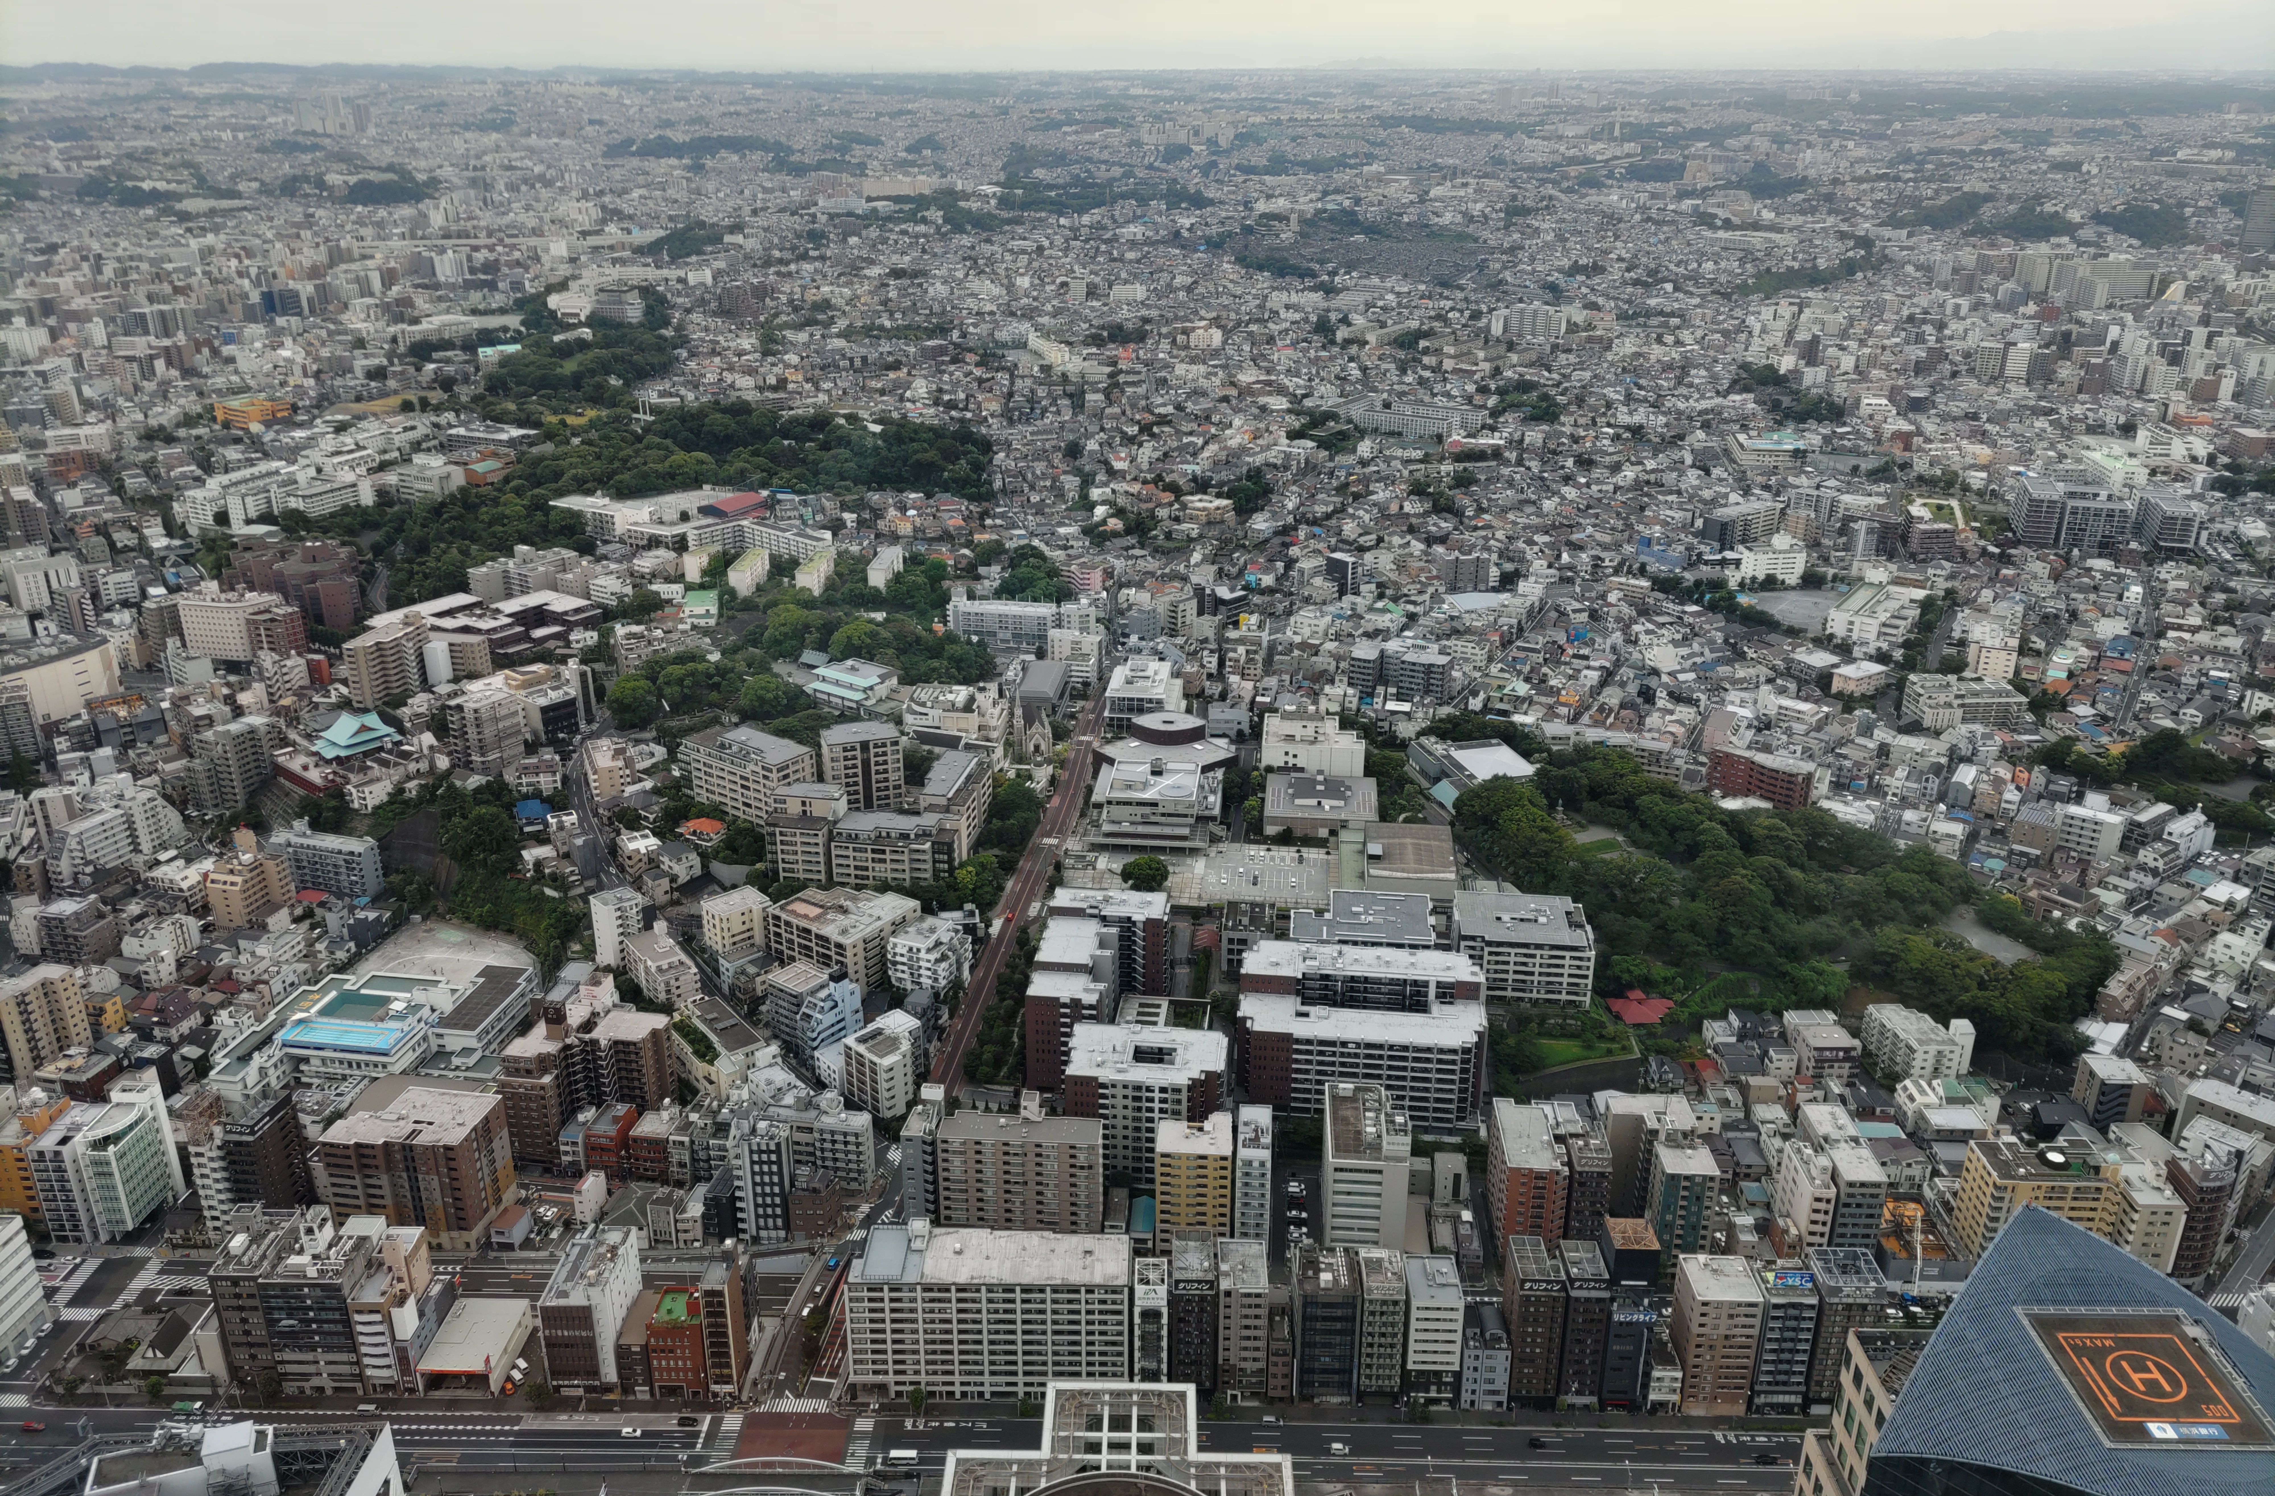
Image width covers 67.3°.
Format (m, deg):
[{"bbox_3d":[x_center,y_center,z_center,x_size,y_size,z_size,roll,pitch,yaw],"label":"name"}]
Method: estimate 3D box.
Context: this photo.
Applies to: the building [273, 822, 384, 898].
[{"bbox_3d":[-277.690,39.250,590.420,35.500,19.000,9.000,7,23,16],"label":"building"}]

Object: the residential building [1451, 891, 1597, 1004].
[{"bbox_3d":[115.200,61.040,515.040,37.590,20.500,32.200,2,22,4],"label":"residential building"}]

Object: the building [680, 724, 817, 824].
[{"bbox_3d":[-137.240,10.460,609.370,47.000,26.000,18.800,15,26,33],"label":"building"}]

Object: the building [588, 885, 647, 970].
[{"bbox_3d":[-158.980,56.120,525.690,10.200,23.700,11.300,20,29,41],"label":"building"}]

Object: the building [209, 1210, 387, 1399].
[{"bbox_3d":[-184.400,122.970,382.570,29.300,35.500,22.500,0,22,1],"label":"building"}]

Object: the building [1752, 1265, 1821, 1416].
[{"bbox_3d":[139.360,128.250,372.730,10.500,33.000,12.500,1,22,1],"label":"building"}]

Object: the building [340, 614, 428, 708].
[{"bbox_3d":[-315.470,-36.320,721.700,15.500,31.000,35.000,7,23,17],"label":"building"}]

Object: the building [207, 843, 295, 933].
[{"bbox_3d":[-301.910,48.080,584.630,17.500,23.500,18.500,3,22,8],"label":"building"}]

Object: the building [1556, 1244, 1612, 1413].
[{"bbox_3d":[96.110,126.420,373.670,8.100,35.700,12.600,0,22,1],"label":"building"}]

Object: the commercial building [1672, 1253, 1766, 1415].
[{"bbox_3d":[124.070,126.950,369.210,13.600,31.000,14.300,0,22,0],"label":"commercial building"}]

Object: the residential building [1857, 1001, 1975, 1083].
[{"bbox_3d":[224.590,84.340,489.930,19.000,14.000,25.000,-4,22,-9],"label":"residential building"}]

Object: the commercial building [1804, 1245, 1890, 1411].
[{"bbox_3d":[152.020,127.320,372.630,13.000,34.800,12.800,1,22,2],"label":"commercial building"}]

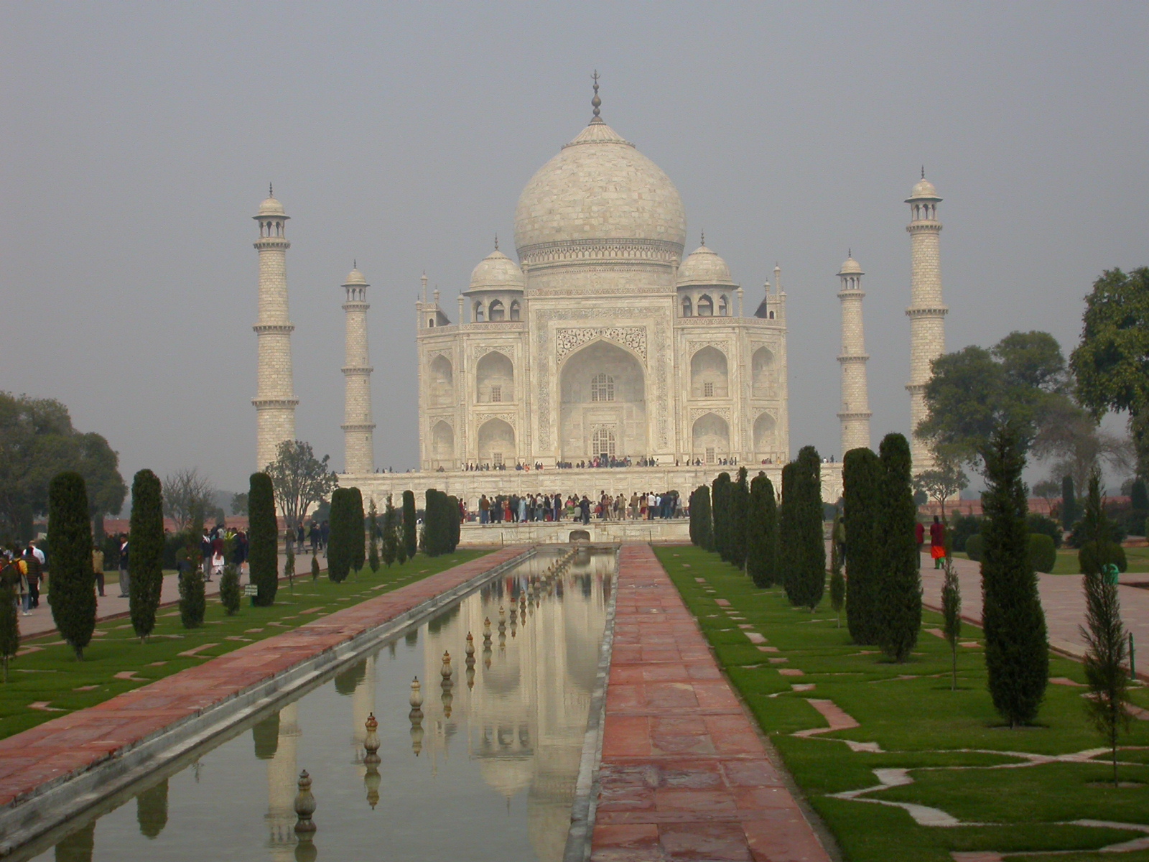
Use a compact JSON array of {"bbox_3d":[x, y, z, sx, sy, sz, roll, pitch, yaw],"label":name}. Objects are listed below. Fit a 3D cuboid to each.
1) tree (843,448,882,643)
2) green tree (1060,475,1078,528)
[{"bbox_3d":[4.580,1.812,32.557,0.642,3.097,0.642,-1,-2,1],"label":"tree"},{"bbox_3d":[31.727,4.566,132.120,1.037,3.543,1.037,-2,-2,13],"label":"green tree"}]

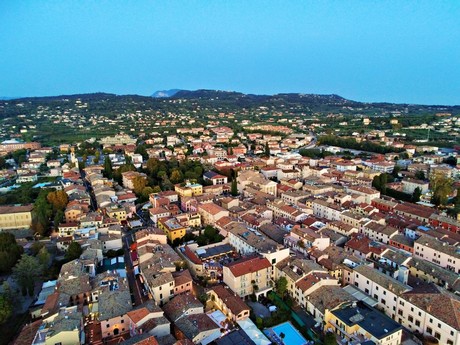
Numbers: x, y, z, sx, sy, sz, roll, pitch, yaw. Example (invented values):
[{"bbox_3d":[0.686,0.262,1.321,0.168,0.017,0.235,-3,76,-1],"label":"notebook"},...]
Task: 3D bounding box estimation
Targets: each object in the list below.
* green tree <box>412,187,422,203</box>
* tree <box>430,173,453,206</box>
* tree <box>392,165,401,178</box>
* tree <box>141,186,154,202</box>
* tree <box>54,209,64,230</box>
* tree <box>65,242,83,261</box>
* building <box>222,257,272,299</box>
[{"bbox_3d":[136.690,16.250,213.200,5.370,12.390,5.370,0,12,0],"label":"green tree"},{"bbox_3d":[148.130,11.830,204.760,12.470,24.740,12.470,0,12,0],"label":"tree"},{"bbox_3d":[164.190,-0.470,287.960,7.160,14.000,7.160,0,12,0],"label":"tree"},{"bbox_3d":[-59.540,15.840,210.510,9.340,11.640,9.340,0,12,0],"label":"tree"},{"bbox_3d":[-92.790,25.900,159.180,4.550,13.120,4.550,0,12,0],"label":"tree"},{"bbox_3d":[-68.740,34.880,128.720,6.380,8.710,6.380,0,12,0],"label":"tree"},{"bbox_3d":[7.240,42.690,117.930,16.860,13.600,9.080,-7,14,-29],"label":"building"}]

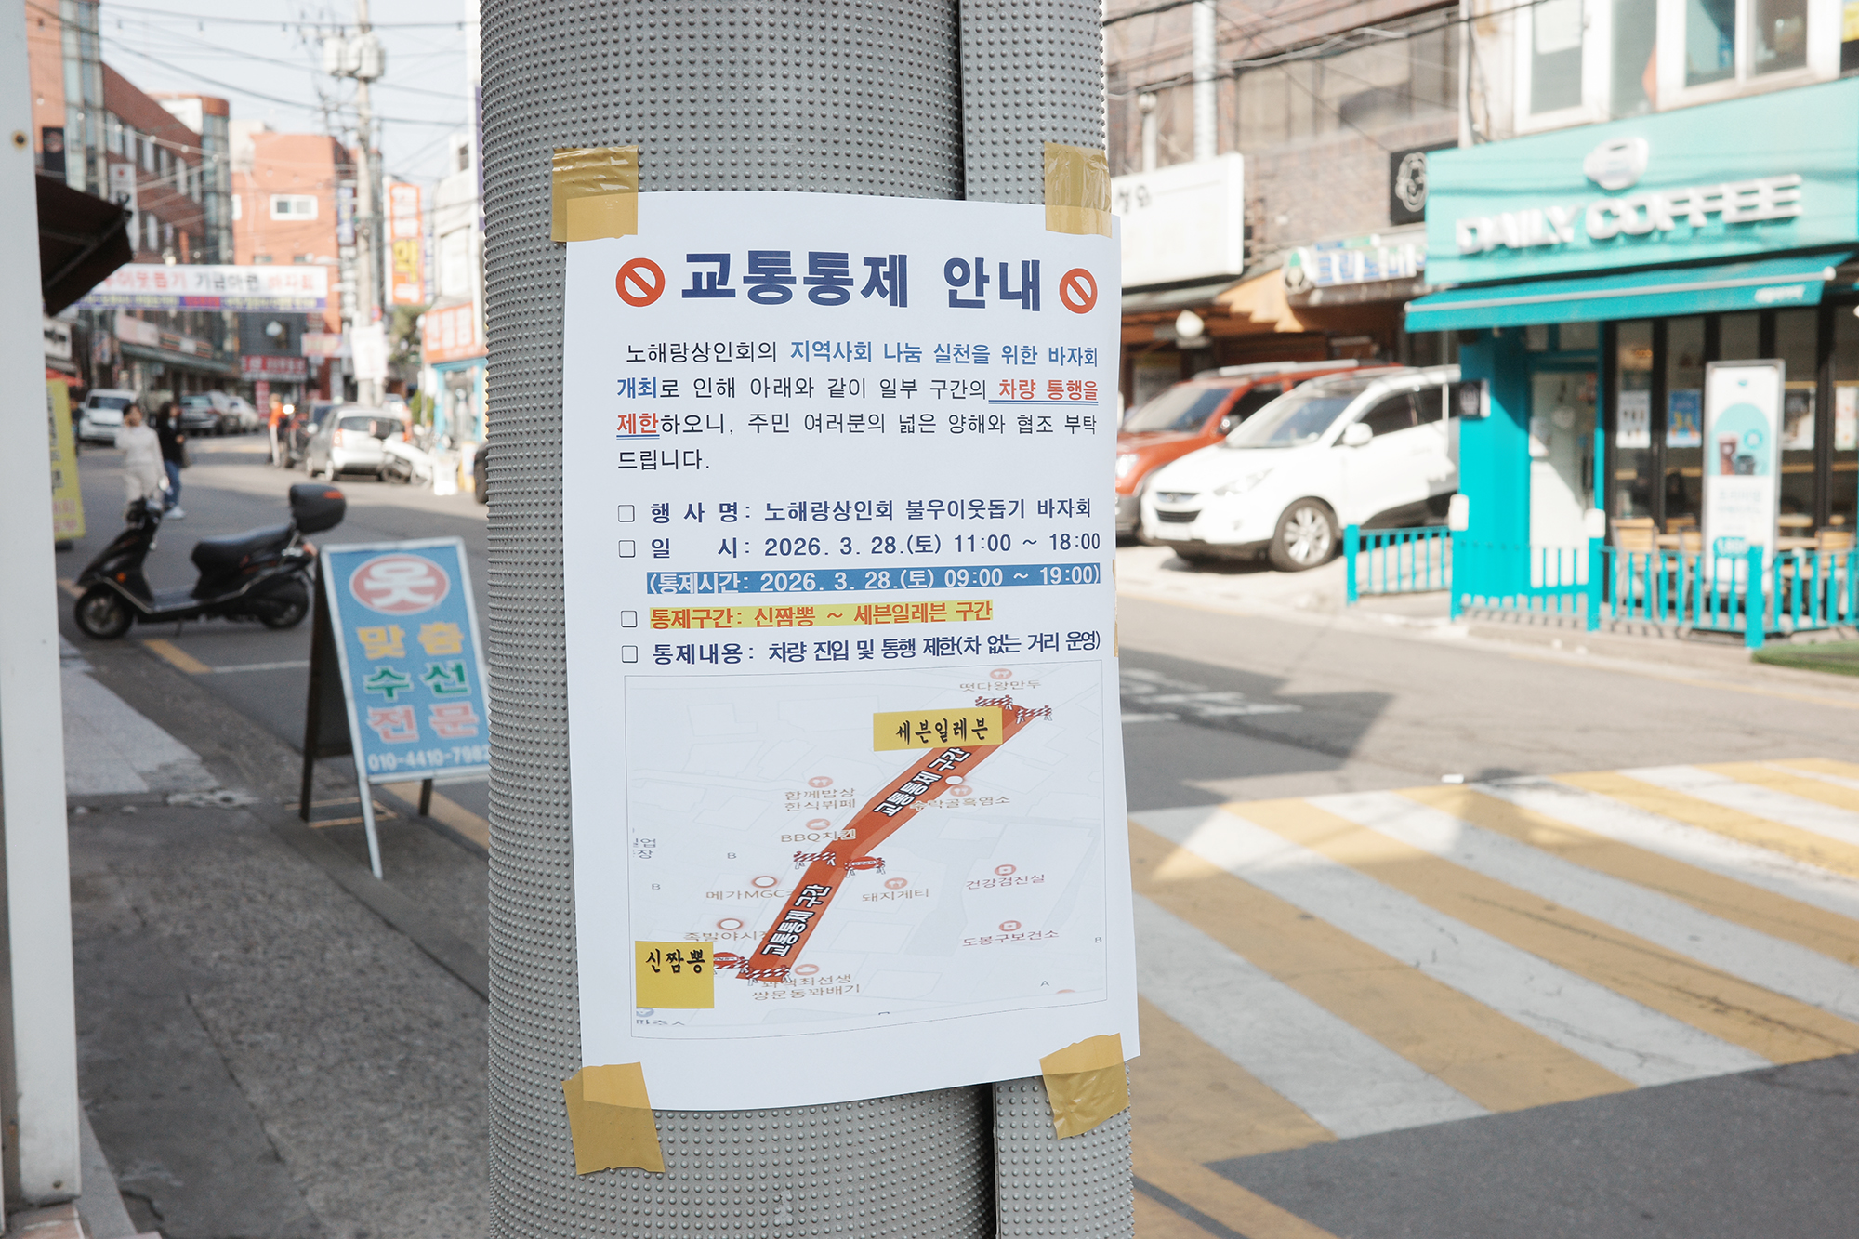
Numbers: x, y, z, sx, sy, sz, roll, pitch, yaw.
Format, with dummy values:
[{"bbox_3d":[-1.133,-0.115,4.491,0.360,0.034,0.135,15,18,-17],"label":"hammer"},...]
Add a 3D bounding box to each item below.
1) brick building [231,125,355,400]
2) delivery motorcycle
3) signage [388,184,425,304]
[{"bbox_3d":[-34.300,-17.300,108.000,8.500,14.500,10.000,-2,5,-14],"label":"brick building"},{"bbox_3d":[-5.320,-0.463,15.300,1.870,1.150,0.700,-3,5,-22],"label":"delivery motorcycle"},{"bbox_3d":[-11.881,-8.546,47.000,0.850,2.800,0.250,-3,5,-30],"label":"signage"}]

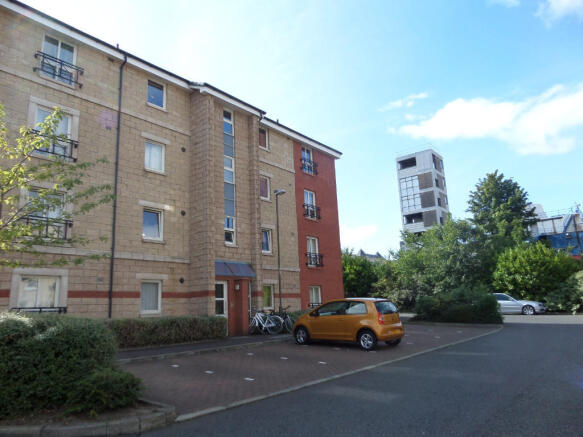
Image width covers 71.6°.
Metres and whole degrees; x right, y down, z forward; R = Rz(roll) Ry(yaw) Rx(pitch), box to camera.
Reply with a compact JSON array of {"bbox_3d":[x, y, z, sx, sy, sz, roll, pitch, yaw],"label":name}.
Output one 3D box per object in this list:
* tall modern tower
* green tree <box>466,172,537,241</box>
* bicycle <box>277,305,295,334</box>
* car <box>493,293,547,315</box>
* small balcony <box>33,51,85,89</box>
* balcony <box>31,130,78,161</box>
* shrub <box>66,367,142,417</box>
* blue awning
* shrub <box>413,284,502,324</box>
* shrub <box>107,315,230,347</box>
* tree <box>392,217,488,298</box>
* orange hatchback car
[{"bbox_3d":[21.615,1.861,64.259,5.927,23.864,4.847,-11,-15,38],"label":"tall modern tower"},{"bbox_3d":[21.311,2.002,39.620,7.600,13.627,7.600,-8,-13,28],"label":"green tree"},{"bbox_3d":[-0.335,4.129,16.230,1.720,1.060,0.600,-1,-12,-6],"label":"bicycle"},{"bbox_3d":[15.785,6.266,29.420,4.600,1.420,1.800,-11,-15,37],"label":"car"},{"bbox_3d":[-7.674,-4.889,13.390,0.240,0.680,1.460,-11,-15,38],"label":"small balcony"},{"bbox_3d":[-7.575,-2.311,12.880,0.240,0.680,1.420,-11,-15,38],"label":"balcony"},{"bbox_3d":[-2.684,2.469,5.800,0.950,0.600,0.900,-11,-15,38],"label":"shrub"},{"bbox_3d":[-2.425,2.098,16.694,0.520,0.680,2.270,-11,-15,38],"label":"blue awning"},{"bbox_3d":[8.874,4.892,22.269,4.300,1.800,1.600,-11,-15,38],"label":"shrub"},{"bbox_3d":[-4.410,3.811,14.057,1.000,1.000,4.800,-11,-15,38],"label":"shrub"},{"bbox_3d":[12.037,3.905,32.243,7.400,7.479,7.400,-6,-12,20],"label":"tree"},{"bbox_3d":[1.753,3.318,13.021,3.557,1.480,1.650,-9,-14,40],"label":"orange hatchback car"}]

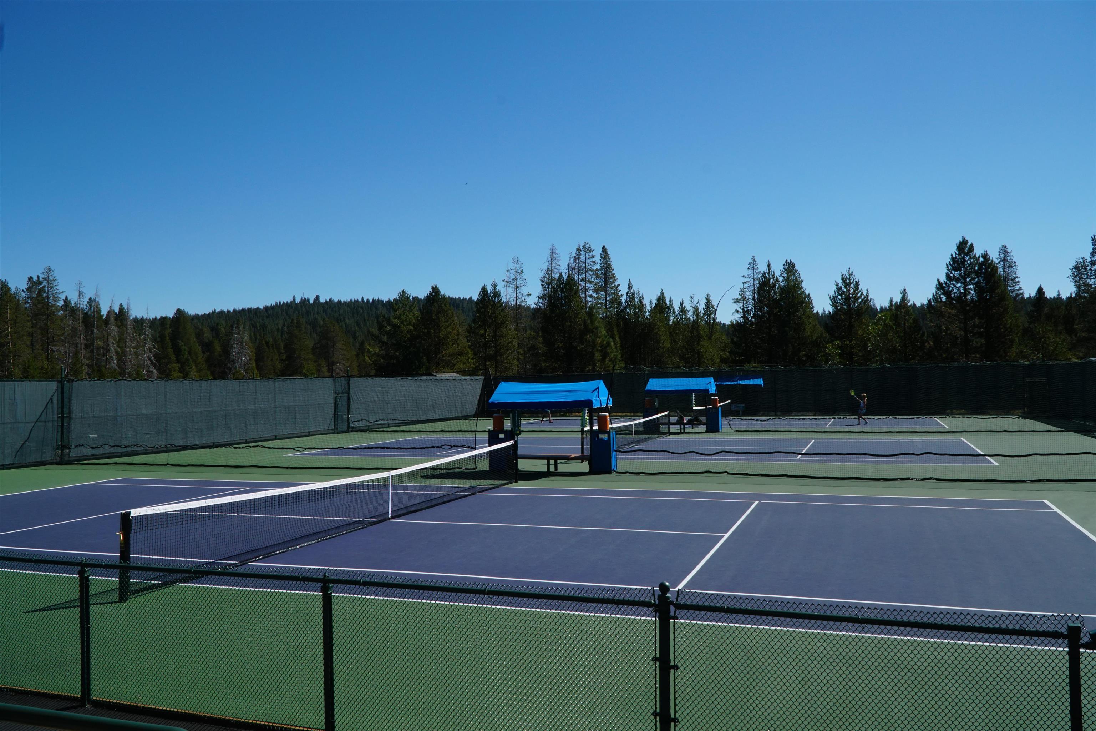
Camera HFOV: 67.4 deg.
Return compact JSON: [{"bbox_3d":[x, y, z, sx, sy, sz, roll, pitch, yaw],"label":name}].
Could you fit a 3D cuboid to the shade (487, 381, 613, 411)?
[{"bbox_3d":[0.100,0.851,24.013,3.111,0.796,1.918,-1,-1,20],"label":"shade"}]

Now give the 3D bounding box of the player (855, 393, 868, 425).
[{"bbox_3d":[16.740,2.313,43.875,0.680,1.698,0.550,-1,-1,14],"label":"player"}]

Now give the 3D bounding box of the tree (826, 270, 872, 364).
[{"bbox_3d":[27.245,-2.662,73.888,4.400,12.257,4.400,-1,-1,20],"label":"tree"}]

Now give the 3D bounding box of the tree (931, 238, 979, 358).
[{"bbox_3d":[35.945,-3.989,71.867,4.900,14.529,4.900,-1,-1,20],"label":"tree"}]

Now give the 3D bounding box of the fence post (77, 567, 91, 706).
[{"bbox_3d":[-3.892,2.270,6.909,0.070,1.204,0.070,-1,-1,20],"label":"fence post"}]

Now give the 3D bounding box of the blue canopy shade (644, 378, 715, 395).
[{"bbox_3d":[6.540,1.021,40.148,3.111,0.775,1.938,-1,-1,20],"label":"blue canopy shade"}]

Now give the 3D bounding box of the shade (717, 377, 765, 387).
[{"bbox_3d":[12.586,1.119,54.213,3.162,0.673,1.632,-1,-1,20],"label":"shade"}]

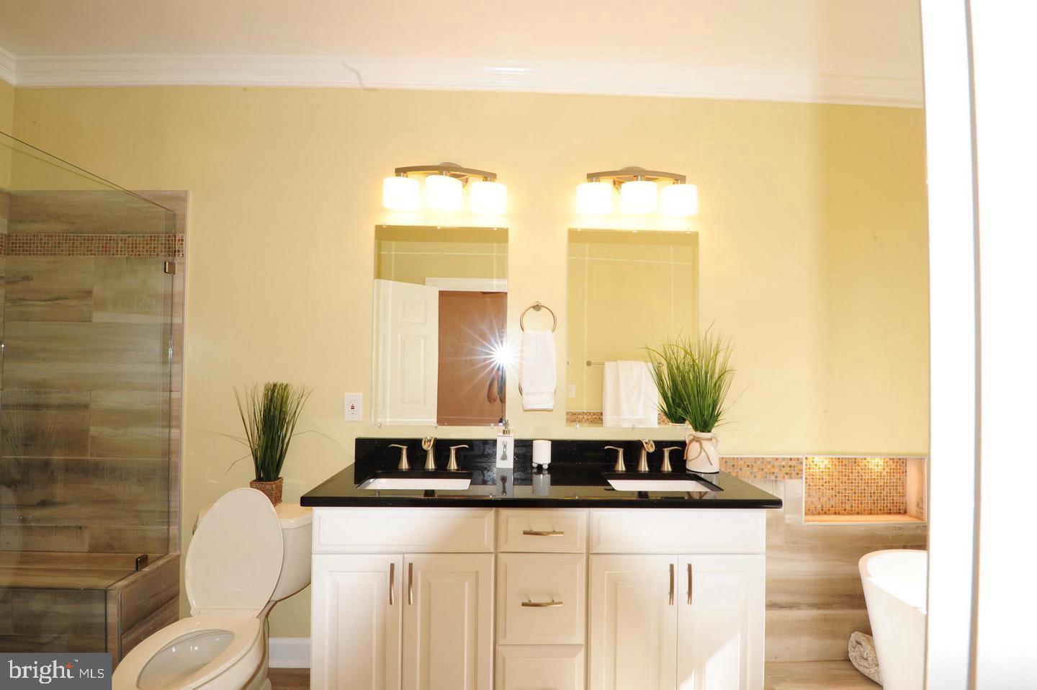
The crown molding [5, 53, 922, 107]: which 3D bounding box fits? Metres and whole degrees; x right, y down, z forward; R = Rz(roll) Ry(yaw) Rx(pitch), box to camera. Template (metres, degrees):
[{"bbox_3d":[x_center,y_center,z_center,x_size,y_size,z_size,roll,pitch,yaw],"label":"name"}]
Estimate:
[{"bbox_3d":[-0.177,-1.234,1.968,4.245,0.092,0.085,1,-2,-2],"label":"crown molding"}]

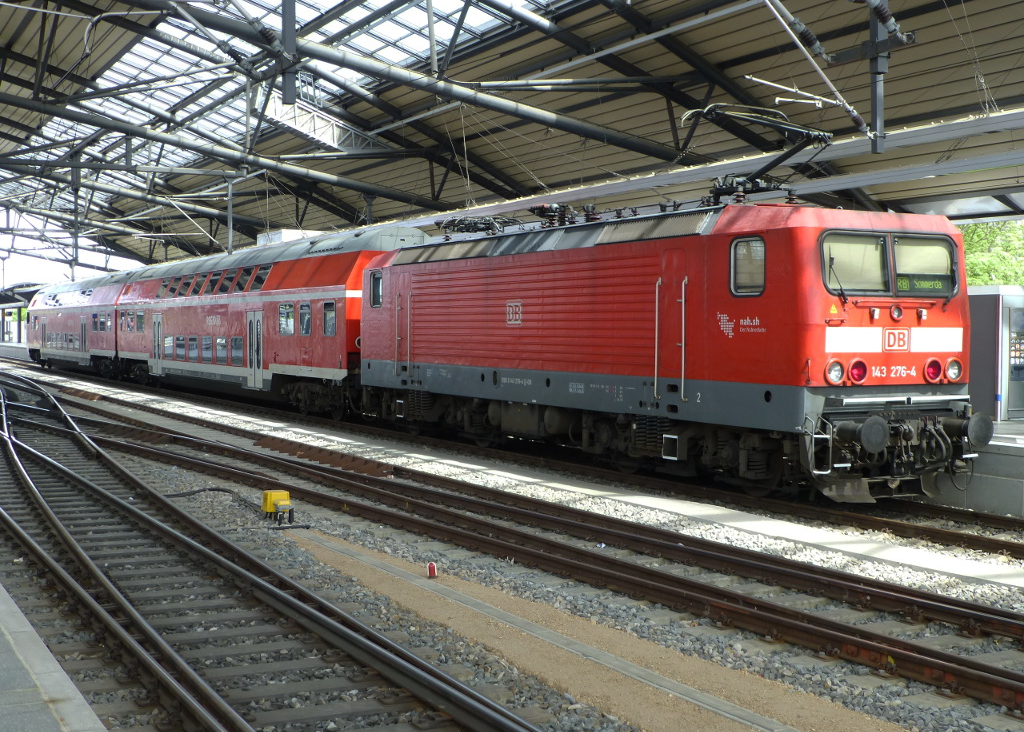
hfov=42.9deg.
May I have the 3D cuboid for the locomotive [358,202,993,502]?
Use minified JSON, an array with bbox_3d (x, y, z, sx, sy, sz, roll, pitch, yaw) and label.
[{"bbox_3d":[1.338,-0.427,23.505,3.020,4.060,16.620,-1,2,-28],"label":"locomotive"}]

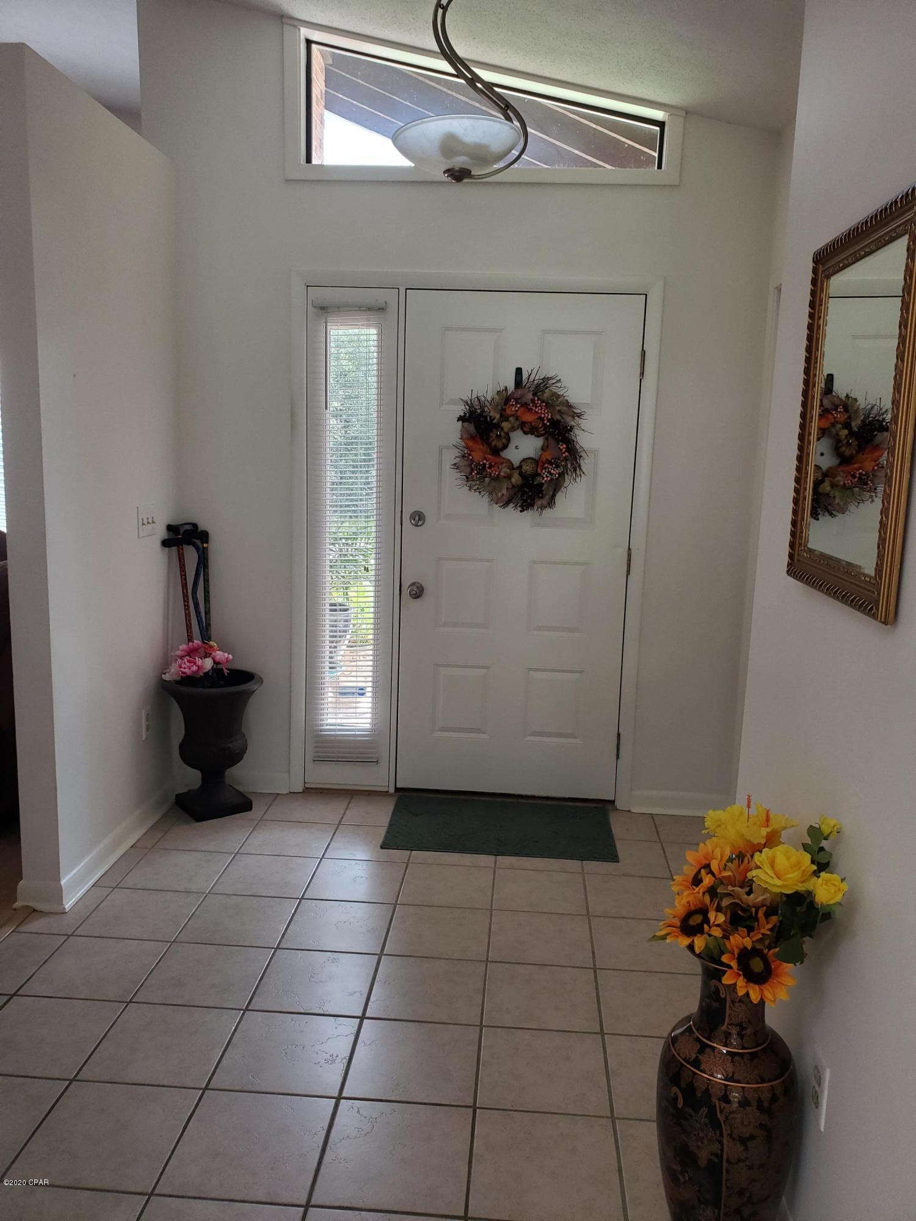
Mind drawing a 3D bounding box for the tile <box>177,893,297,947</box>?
[{"bbox_3d":[-0.674,0.956,2.828,0.302,0.010,0.300,2,10,4],"label":"tile"}]

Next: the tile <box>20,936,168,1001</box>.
[{"bbox_3d":[-0.989,0.982,2.522,0.300,0.010,0.297,2,10,4],"label":"tile"}]

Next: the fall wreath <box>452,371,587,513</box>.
[{"bbox_3d":[0.242,-0.649,3.553,0.534,0.553,0.120,2,9,4],"label":"fall wreath"}]

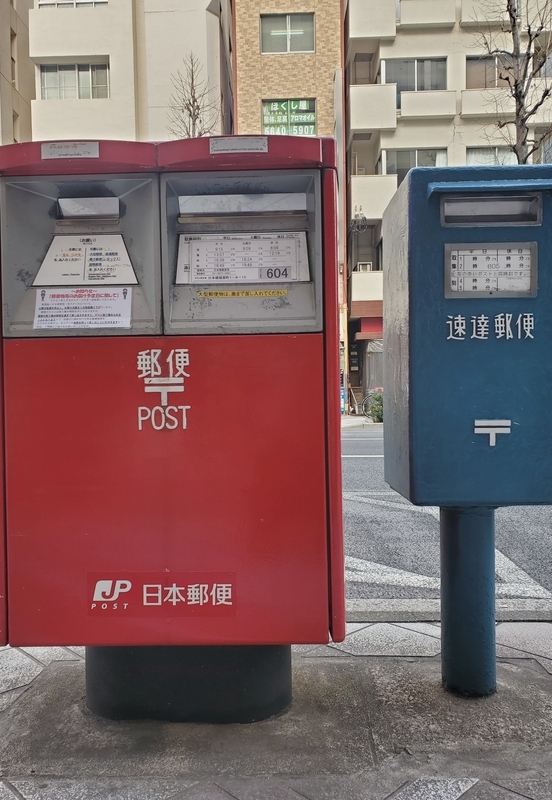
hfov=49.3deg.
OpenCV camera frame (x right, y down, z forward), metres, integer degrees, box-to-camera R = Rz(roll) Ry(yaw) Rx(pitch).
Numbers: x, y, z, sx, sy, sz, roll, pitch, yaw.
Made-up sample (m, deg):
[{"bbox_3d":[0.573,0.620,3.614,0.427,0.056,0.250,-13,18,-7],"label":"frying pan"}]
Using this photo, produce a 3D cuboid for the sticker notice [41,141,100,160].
[{"bbox_3d":[-0.444,-0.539,1.298,0.125,0.036,0.010,-1,1,1],"label":"sticker notice"}]

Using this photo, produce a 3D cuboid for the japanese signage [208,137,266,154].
[{"bbox_3d":[-0.079,-0.547,1.294,0.125,0.034,0.010,-1,1,1],"label":"japanese signage"}]

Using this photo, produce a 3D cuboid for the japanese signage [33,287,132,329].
[{"bbox_3d":[-0.434,-0.208,1.355,0.220,0.101,0.010,-1,-17,1],"label":"japanese signage"}]

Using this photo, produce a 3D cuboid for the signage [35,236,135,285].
[{"bbox_3d":[-0.435,-0.324,1.391,0.242,0.128,0.010,-1,-17,1],"label":"signage"}]

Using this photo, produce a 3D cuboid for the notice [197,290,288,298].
[{"bbox_3d":[-0.075,-0.238,1.359,0.203,0.018,0.010,-1,-17,1],"label":"notice"}]

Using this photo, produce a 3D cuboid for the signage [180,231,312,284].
[{"bbox_3d":[-0.075,-0.328,1.387,0.305,0.130,0.010,-1,-17,1],"label":"signage"}]

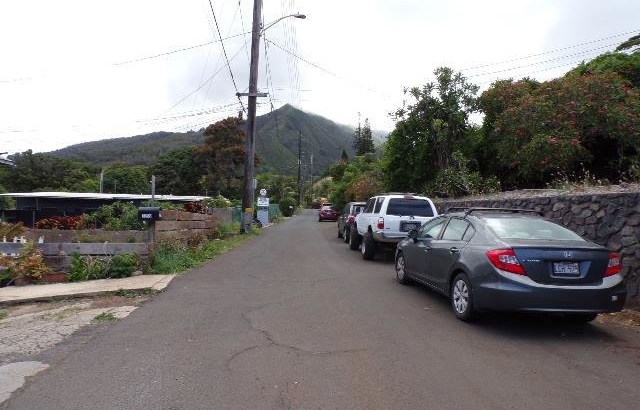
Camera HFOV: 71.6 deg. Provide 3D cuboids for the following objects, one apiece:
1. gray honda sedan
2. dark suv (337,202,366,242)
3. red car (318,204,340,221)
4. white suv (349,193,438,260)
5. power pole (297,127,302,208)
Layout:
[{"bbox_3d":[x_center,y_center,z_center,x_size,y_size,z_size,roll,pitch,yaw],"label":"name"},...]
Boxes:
[{"bbox_3d":[2.535,0.795,7.050,1.770,1.460,4.500,2,0,-6],"label":"gray honda sedan"},{"bbox_3d":[1.850,0.780,19.950,1.800,1.690,4.400,2,0,-3],"label":"dark suv"},{"bbox_3d":[0.760,0.800,42.300,1.780,1.500,4.400,2,0,-2],"label":"red car"},{"bbox_3d":[2.150,0.650,13.700,1.860,1.860,4.600,2,0,-4],"label":"white suv"},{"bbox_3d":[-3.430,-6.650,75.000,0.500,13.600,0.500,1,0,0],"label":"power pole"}]

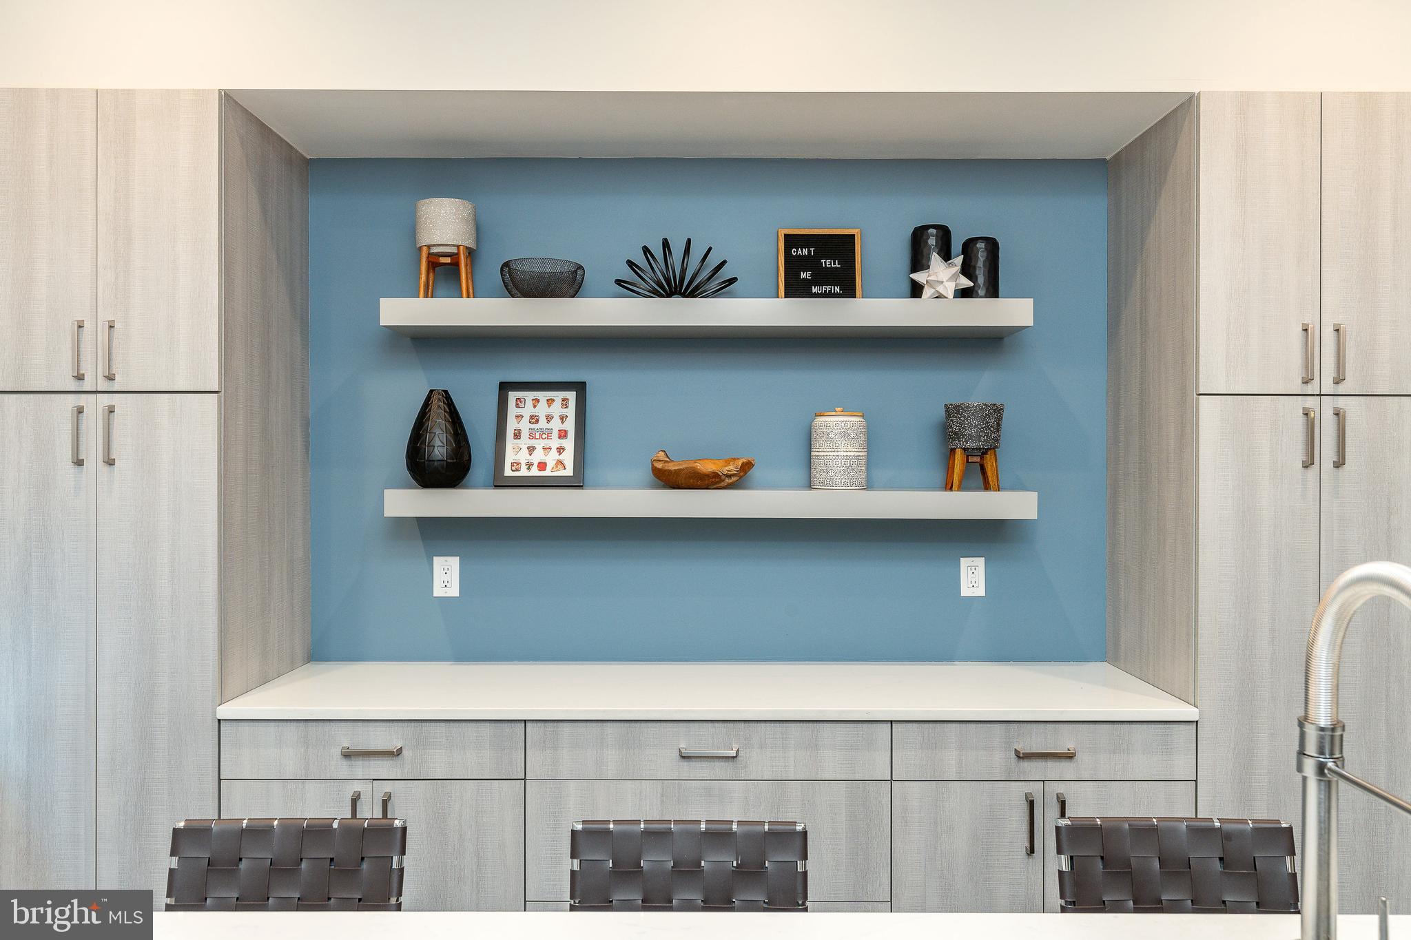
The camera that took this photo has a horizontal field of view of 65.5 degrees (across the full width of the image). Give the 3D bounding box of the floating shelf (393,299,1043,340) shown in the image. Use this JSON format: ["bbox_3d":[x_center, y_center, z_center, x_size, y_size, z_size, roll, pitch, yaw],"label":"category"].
[{"bbox_3d":[0.005,-0.440,3.206,1.817,0.075,0.305,0,0,0],"label":"floating shelf"}]

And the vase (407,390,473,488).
[{"bbox_3d":[-0.779,-0.089,3.210,0.192,0.289,0.192,0,0,0],"label":"vase"}]

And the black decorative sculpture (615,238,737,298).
[{"bbox_3d":[-0.086,-0.578,3.215,0.360,0.203,0.200,0,0,0],"label":"black decorative sculpture"}]

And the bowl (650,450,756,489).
[{"bbox_3d":[-0.006,-0.001,3.200,0.304,0.114,0.200,0,0,0],"label":"bowl"}]

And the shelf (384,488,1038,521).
[{"bbox_3d":[0.016,0.098,3.205,1.822,0.083,0.300,0,0,0],"label":"shelf"}]

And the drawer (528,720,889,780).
[{"bbox_3d":[0.009,0.697,2.962,0.908,0.149,0.500,0,0,0],"label":"drawer"}]

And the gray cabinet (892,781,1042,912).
[{"bbox_3d":[0.656,1.085,2.990,0.377,0.620,0.510,0,0,0],"label":"gray cabinet"}]

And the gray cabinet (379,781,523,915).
[{"bbox_3d":[-0.640,1.085,2.990,0.377,0.620,0.510,0,0,0],"label":"gray cabinet"}]

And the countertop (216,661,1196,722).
[{"bbox_3d":[0.008,0.606,3.049,2.440,0.030,0.637,0,0,0],"label":"countertop"}]

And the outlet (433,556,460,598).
[{"bbox_3d":[-0.793,0.327,3.356,0.080,0.124,0.008,0,0,0],"label":"outlet"}]

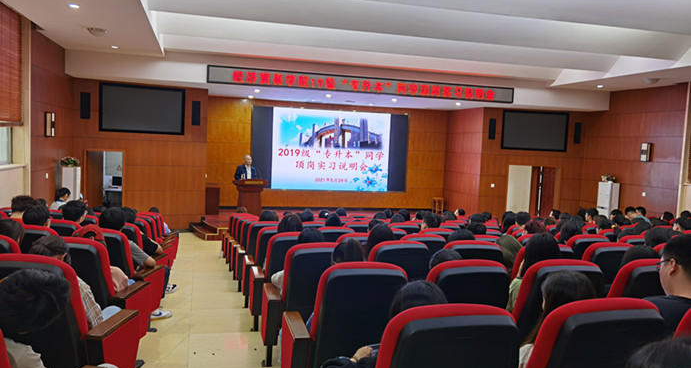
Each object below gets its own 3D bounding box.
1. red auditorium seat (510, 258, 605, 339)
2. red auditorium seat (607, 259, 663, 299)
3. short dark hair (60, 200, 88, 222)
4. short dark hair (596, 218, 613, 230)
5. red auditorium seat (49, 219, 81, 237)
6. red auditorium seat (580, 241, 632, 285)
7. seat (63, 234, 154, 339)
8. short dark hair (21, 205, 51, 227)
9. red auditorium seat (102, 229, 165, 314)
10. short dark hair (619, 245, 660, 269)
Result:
[{"bbox_3d":[1.143,0.833,3.218,0.610,0.885,0.650,1,4,-15],"label":"red auditorium seat"},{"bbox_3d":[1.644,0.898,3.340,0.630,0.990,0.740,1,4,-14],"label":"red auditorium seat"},{"bbox_3d":[-2.772,0.265,5.511,0.180,0.200,0.200,3,4,4],"label":"short dark hair"},{"bbox_3d":[3.353,0.534,6.977,0.175,0.190,0.190,0,5,-30],"label":"short dark hair"},{"bbox_3d":[-2.811,0.754,5.504,0.610,0.885,0.650,3,4,4],"label":"red auditorium seat"},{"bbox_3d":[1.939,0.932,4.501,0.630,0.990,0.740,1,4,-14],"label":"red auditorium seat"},{"bbox_3d":[-1.726,0.753,3.590,0.610,0.885,0.650,3,4,4],"label":"seat"},{"bbox_3d":[-2.783,0.293,4.857,0.200,0.200,0.200,3,4,5],"label":"short dark hair"},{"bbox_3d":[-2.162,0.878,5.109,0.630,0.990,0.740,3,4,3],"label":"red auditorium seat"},{"bbox_3d":[1.833,0.487,3.374,0.170,0.200,0.190,1,4,-15],"label":"short dark hair"}]

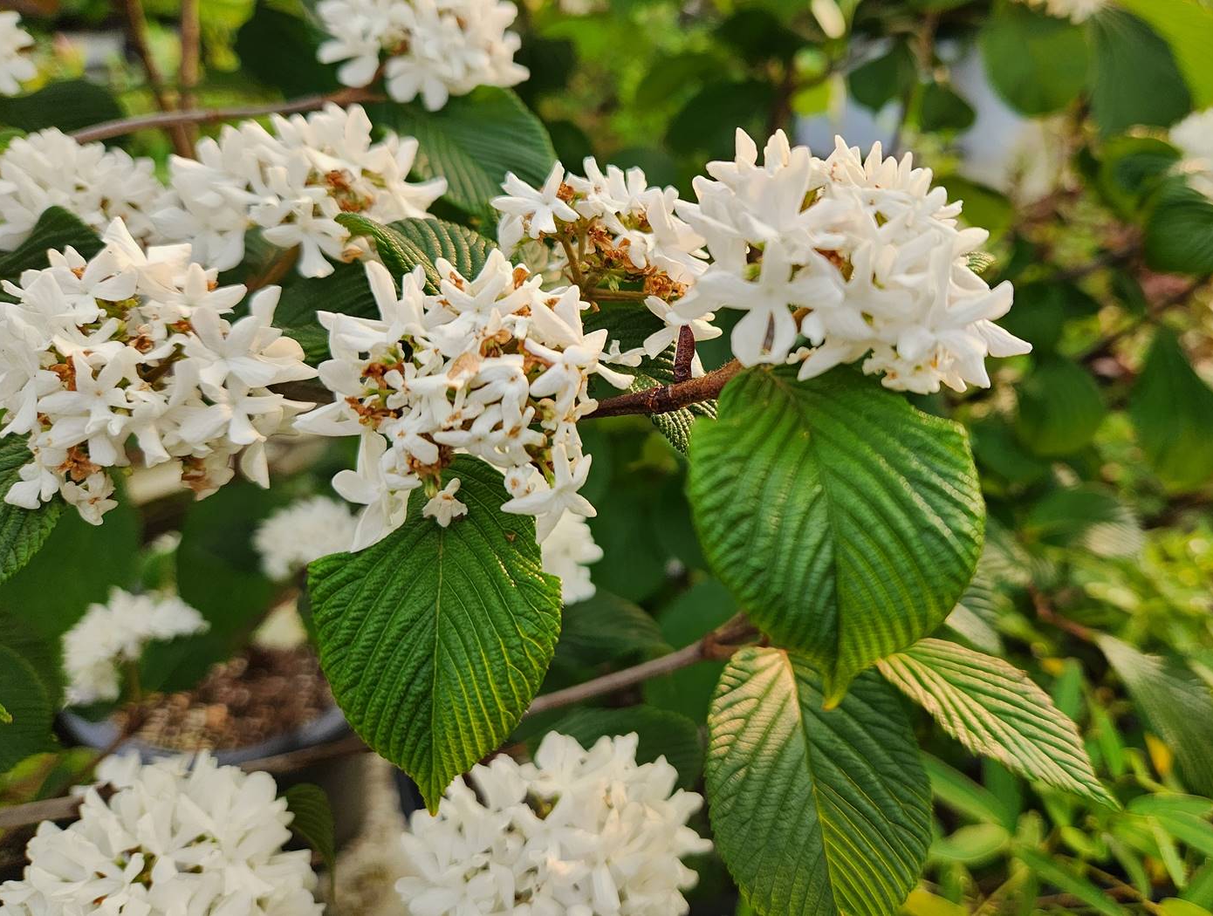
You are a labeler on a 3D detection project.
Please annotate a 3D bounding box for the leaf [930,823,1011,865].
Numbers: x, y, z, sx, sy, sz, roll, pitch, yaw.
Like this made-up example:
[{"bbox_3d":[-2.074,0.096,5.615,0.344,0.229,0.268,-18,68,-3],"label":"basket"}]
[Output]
[{"bbox_3d":[0.259,0.276,0.580,0.056,0.016,0.030,0,15,0],"label":"leaf"}]

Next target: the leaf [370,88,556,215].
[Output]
[{"bbox_3d":[-0.060,-0.128,0.340,0.078,0.060,0.022,-8,-25,-10],"label":"leaf"}]

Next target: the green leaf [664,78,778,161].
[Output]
[{"bbox_3d":[0.088,-0.256,0.620,0.082,0.064,0.025,0,20,0],"label":"green leaf"}]

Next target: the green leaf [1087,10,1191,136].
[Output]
[{"bbox_3d":[0.347,-0.251,0.530,0.068,0.083,0.025,2,20,6],"label":"green leaf"}]

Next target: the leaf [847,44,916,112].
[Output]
[{"bbox_3d":[0.254,-0.352,0.750,0.062,0.066,0.025,0,20,0],"label":"leaf"}]

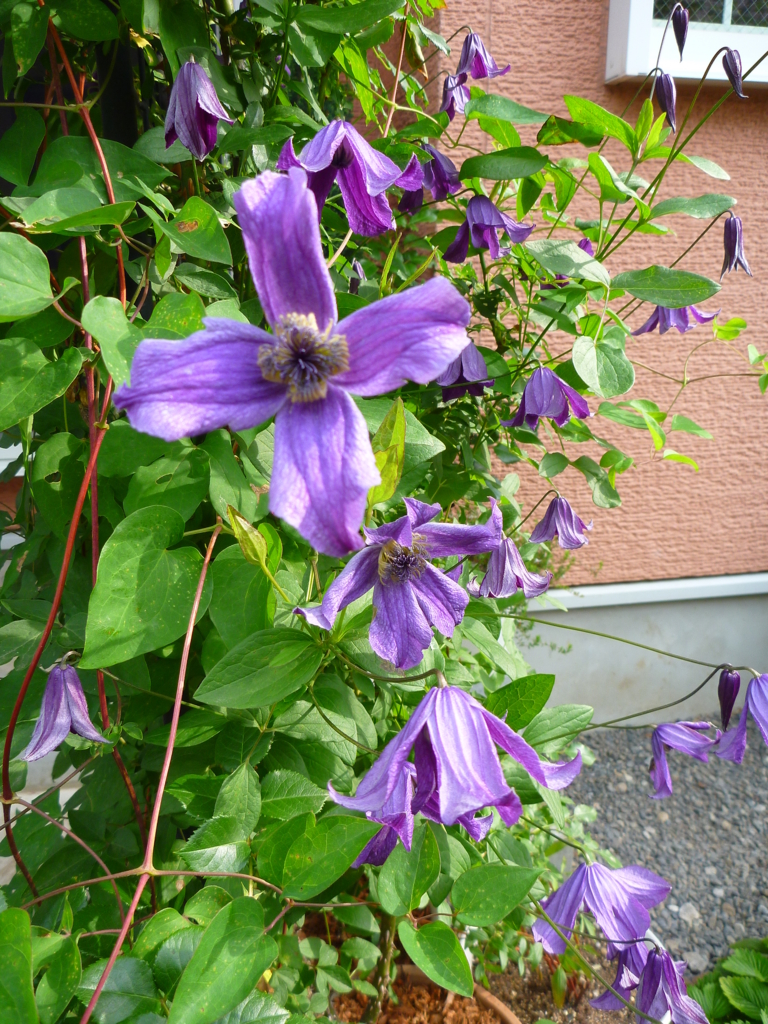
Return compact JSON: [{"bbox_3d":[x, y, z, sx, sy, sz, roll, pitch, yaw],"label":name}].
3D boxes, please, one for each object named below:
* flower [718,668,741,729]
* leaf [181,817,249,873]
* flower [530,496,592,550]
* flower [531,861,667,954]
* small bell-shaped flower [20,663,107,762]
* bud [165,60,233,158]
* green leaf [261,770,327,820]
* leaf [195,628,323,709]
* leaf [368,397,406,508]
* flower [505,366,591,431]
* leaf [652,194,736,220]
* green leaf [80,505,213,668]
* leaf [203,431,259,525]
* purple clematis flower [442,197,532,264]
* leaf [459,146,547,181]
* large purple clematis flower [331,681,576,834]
[{"bbox_3d":[0.242,0.131,0.580,0.015,0.043,0.015,0,14,0],"label":"flower"},{"bbox_3d":[-0.115,0.225,0.560,0.050,0.039,0.022,-2,-23,-7],"label":"leaf"},{"bbox_3d":[0.167,0.011,0.780,0.058,0.051,0.052,0,14,0],"label":"flower"},{"bbox_3d":[0.126,0.230,0.480,0.077,0.046,0.066,0,14,0],"label":"flower"},{"bbox_3d":[-0.174,0.109,0.450,0.047,0.049,0.042,0,14,0],"label":"small bell-shaped flower"},{"bbox_3d":[-0.102,-0.223,0.460,0.041,0.053,0.041,0,14,0],"label":"bud"},{"bbox_3d":[-0.064,0.195,0.570,0.051,0.037,0.020,-2,-20,-7],"label":"green leaf"},{"bbox_3d":[-0.068,0.084,0.450,0.076,0.012,0.043,-25,60,-15],"label":"leaf"},{"bbox_3d":[0.002,-0.028,0.400,0.020,0.055,0.018,7,0,11],"label":"leaf"},{"bbox_3d":[0.122,-0.085,0.620,0.065,0.045,0.058,0,14,0],"label":"flower"},{"bbox_3d":[0.246,-0.243,0.660,0.067,0.012,0.032,-12,43,3],"label":"leaf"},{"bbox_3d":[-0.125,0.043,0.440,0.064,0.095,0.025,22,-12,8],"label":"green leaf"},{"bbox_3d":[-0.094,-0.020,0.500,0.030,0.059,0.018,-21,-7,-15],"label":"leaf"},{"bbox_3d":[0.078,-0.211,0.620,0.066,0.050,0.058,0,14,0],"label":"purple clematis flower"},{"bbox_3d":[0.091,-0.265,0.630,0.067,0.034,0.012,-8,-23,4],"label":"leaf"},{"bbox_3d":[0.032,0.111,0.375,0.107,0.052,0.090,-1,13,0],"label":"large purple clematis flower"}]

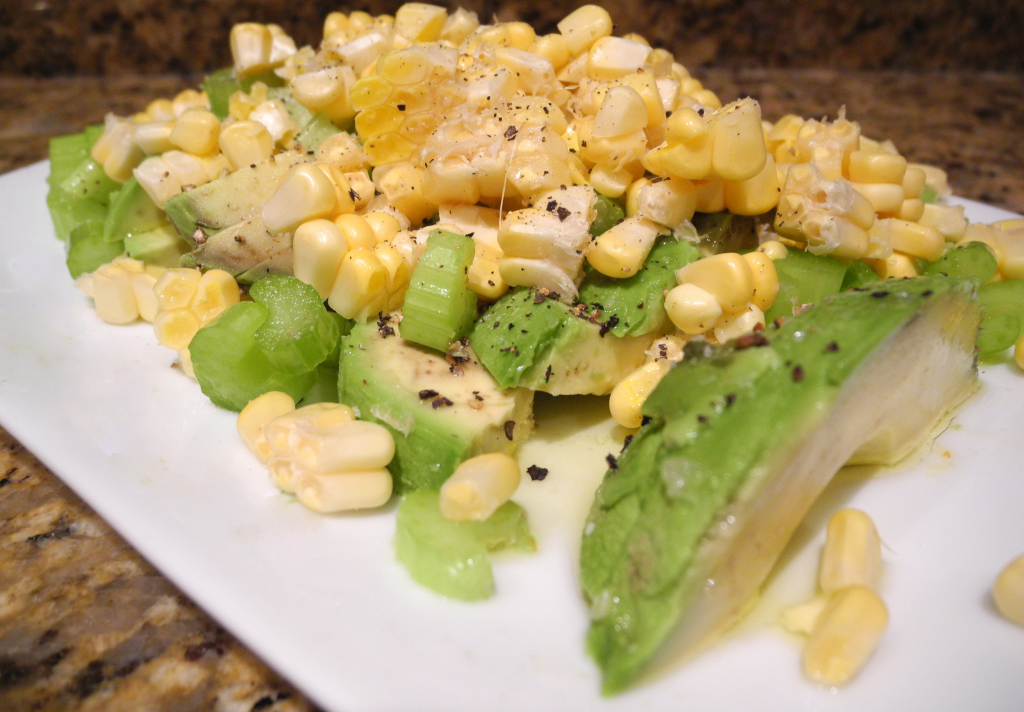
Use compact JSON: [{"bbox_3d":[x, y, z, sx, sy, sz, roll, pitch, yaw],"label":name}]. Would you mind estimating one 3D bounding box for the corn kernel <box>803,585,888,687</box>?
[{"bbox_3d":[0.034,0.028,0.085,0.006,0.006,0.011,27,46,29],"label":"corn kernel"}]

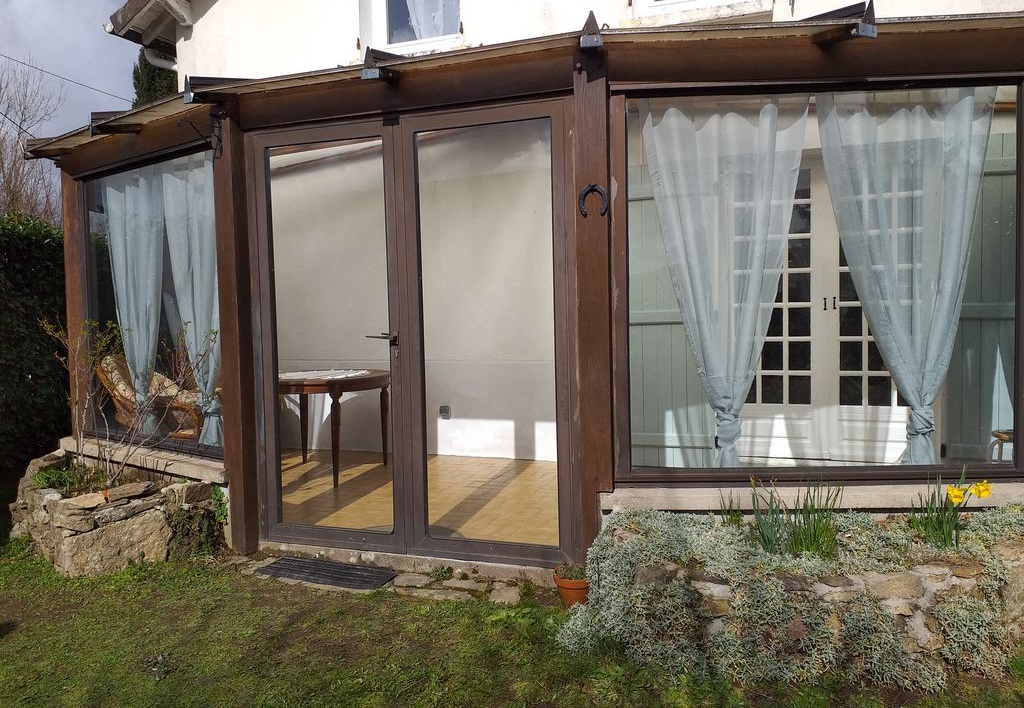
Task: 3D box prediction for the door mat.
[{"bbox_3d":[-0.909,1.071,3.753,0.690,0.015,0.230,0,3,25],"label":"door mat"}]

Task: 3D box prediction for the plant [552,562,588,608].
[{"bbox_3d":[0.266,1.021,3.375,0.178,0.195,0.178,0,3,19],"label":"plant"}]

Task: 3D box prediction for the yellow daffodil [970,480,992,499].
[{"bbox_3d":[1.890,0.545,3.096,0.080,0.072,0.055,-2,8,-23],"label":"yellow daffodil"}]

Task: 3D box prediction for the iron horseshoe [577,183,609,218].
[{"bbox_3d":[0.353,-0.658,3.314,0.131,0.146,0.020,-1,3,8],"label":"iron horseshoe"}]

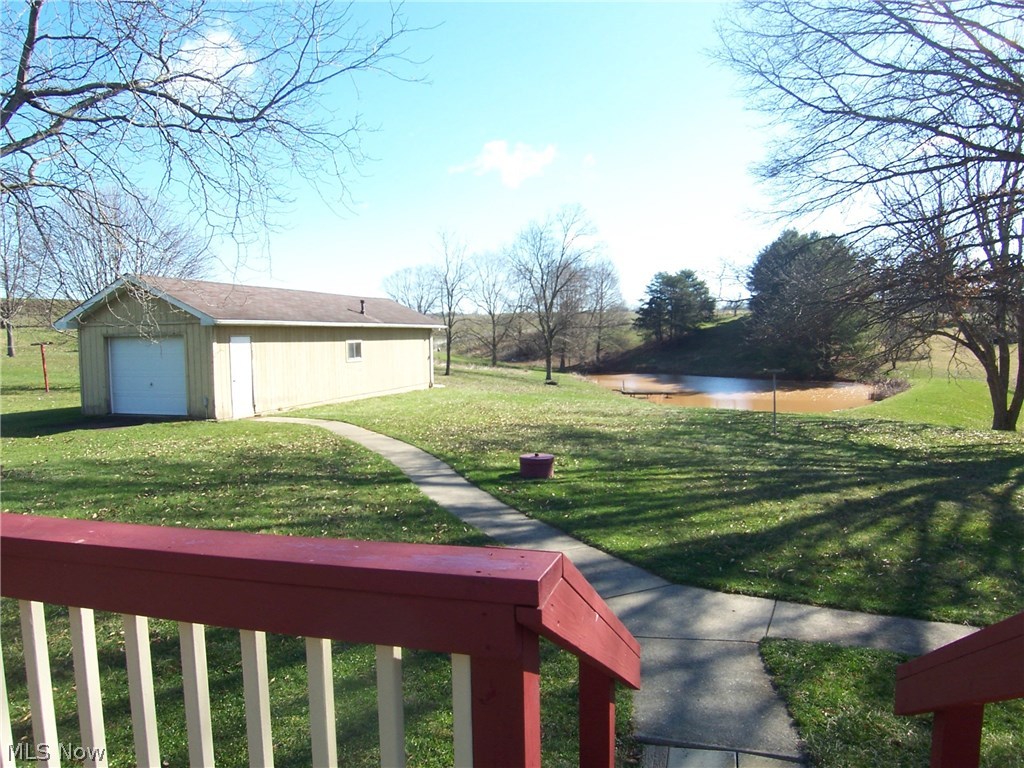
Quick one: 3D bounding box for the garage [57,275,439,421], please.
[{"bbox_3d":[-7.394,-1.358,23.221,5.259,3.689,13.145,1,4,19],"label":"garage"}]

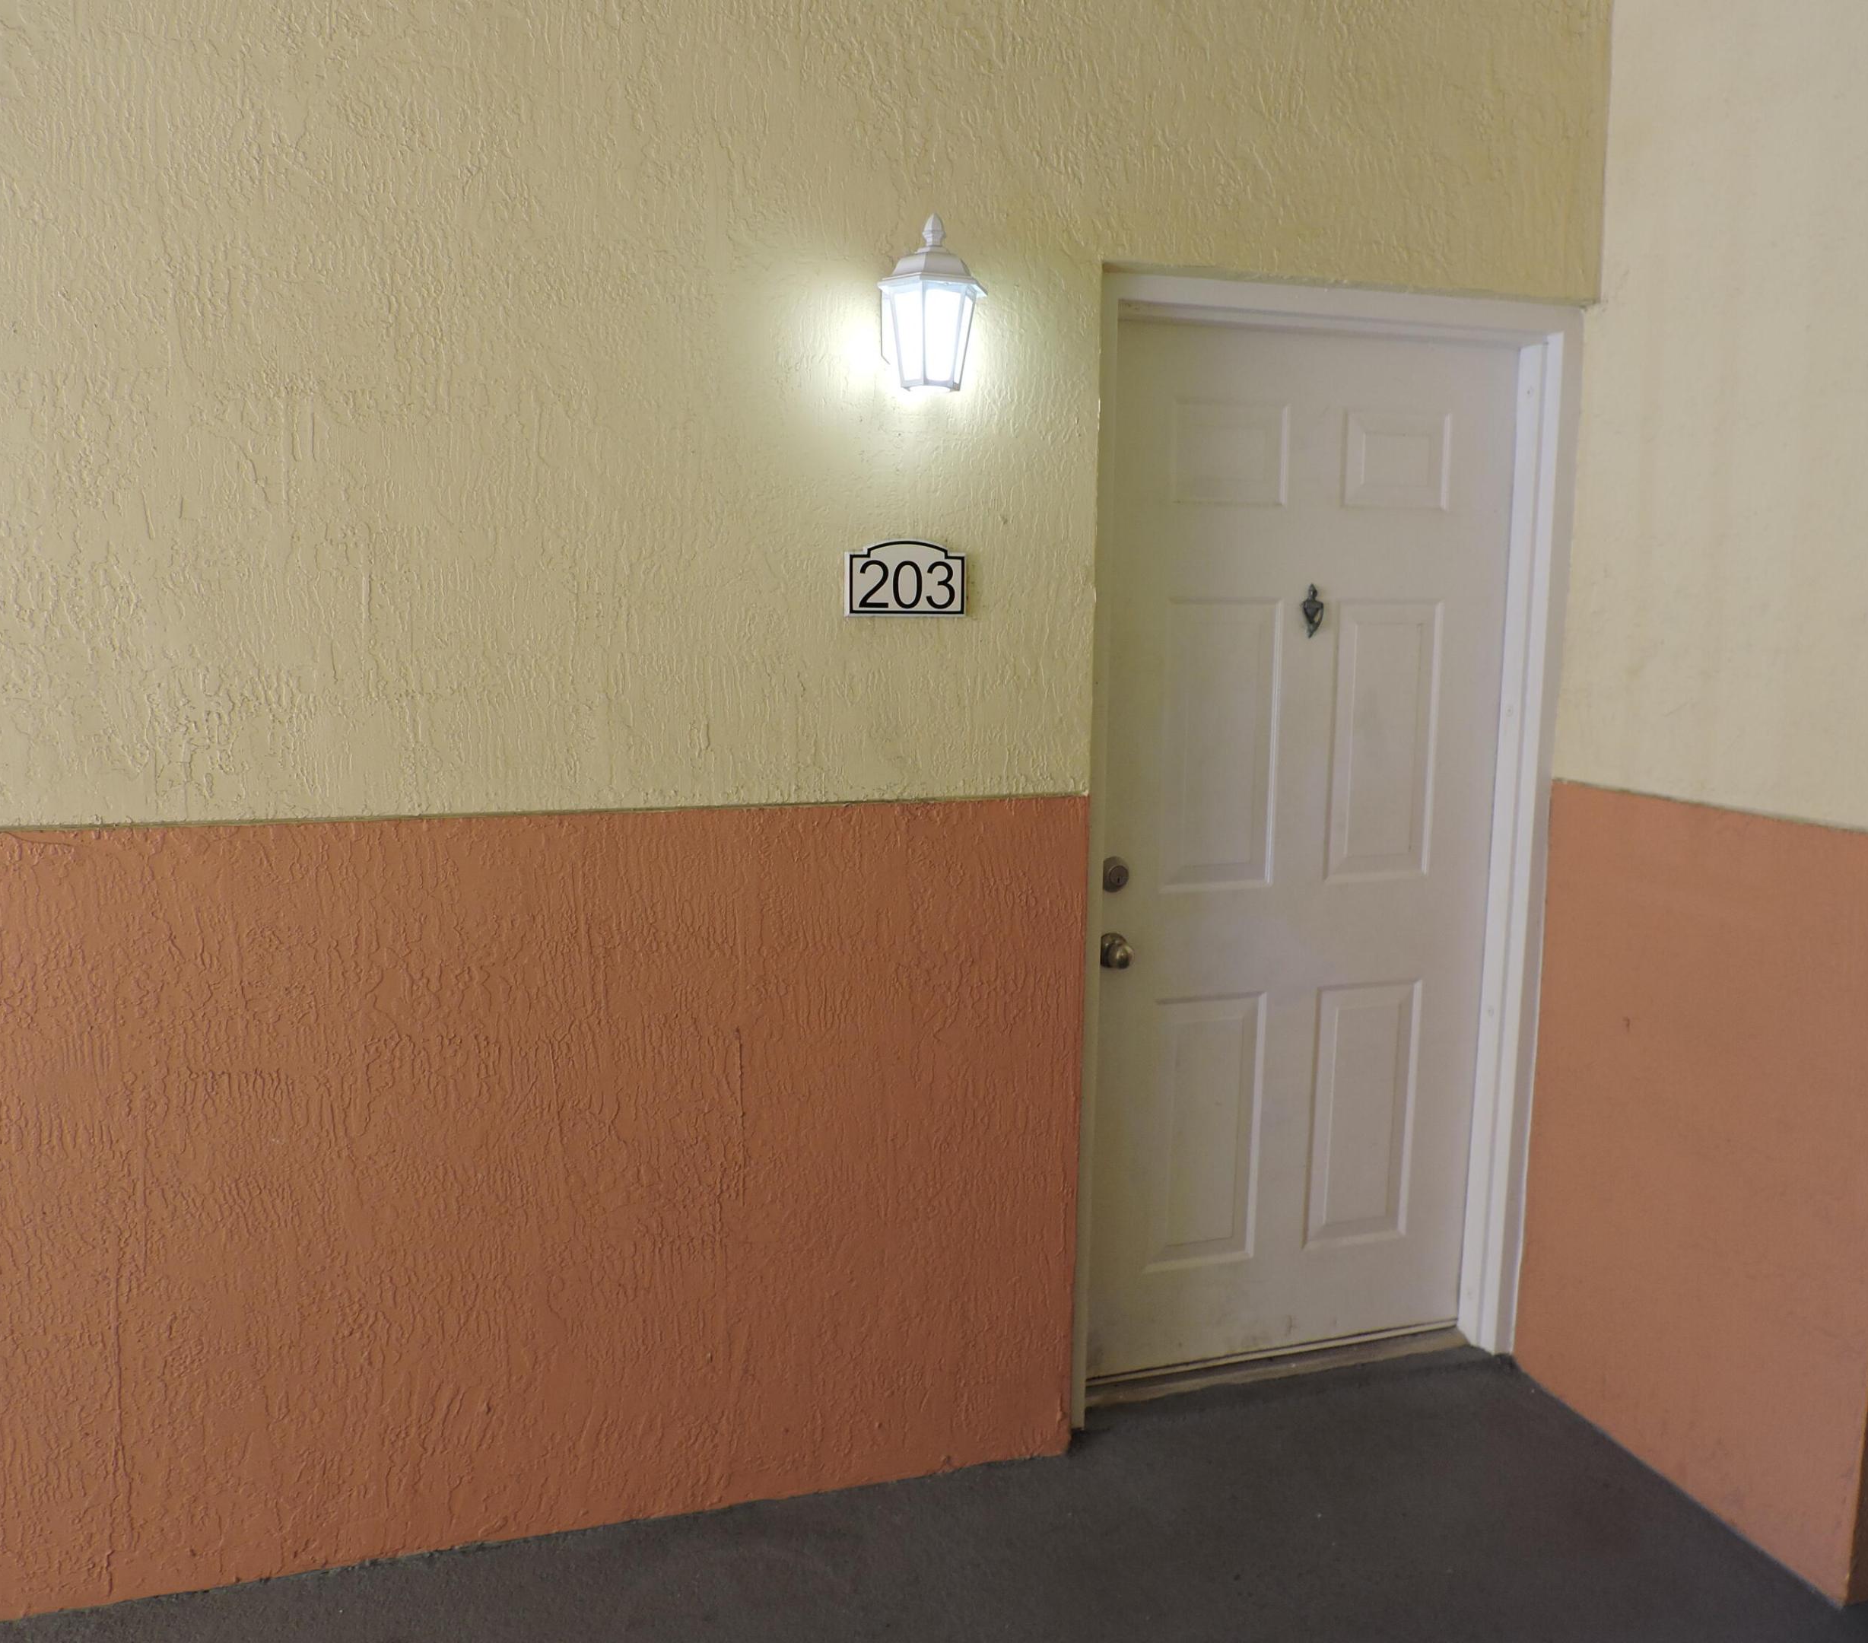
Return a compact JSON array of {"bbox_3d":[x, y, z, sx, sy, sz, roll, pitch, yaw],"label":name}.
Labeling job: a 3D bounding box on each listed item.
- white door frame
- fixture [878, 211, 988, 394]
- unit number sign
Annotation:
[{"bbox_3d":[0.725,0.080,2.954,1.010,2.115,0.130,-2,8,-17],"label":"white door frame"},{"bbox_3d":[-0.003,-0.816,2.395,0.178,0.270,0.176,-2,8,-17],"label":"fixture"},{"bbox_3d":[-0.045,-0.404,2.523,0.200,0.128,0.018,-2,8,-17],"label":"unit number sign"}]

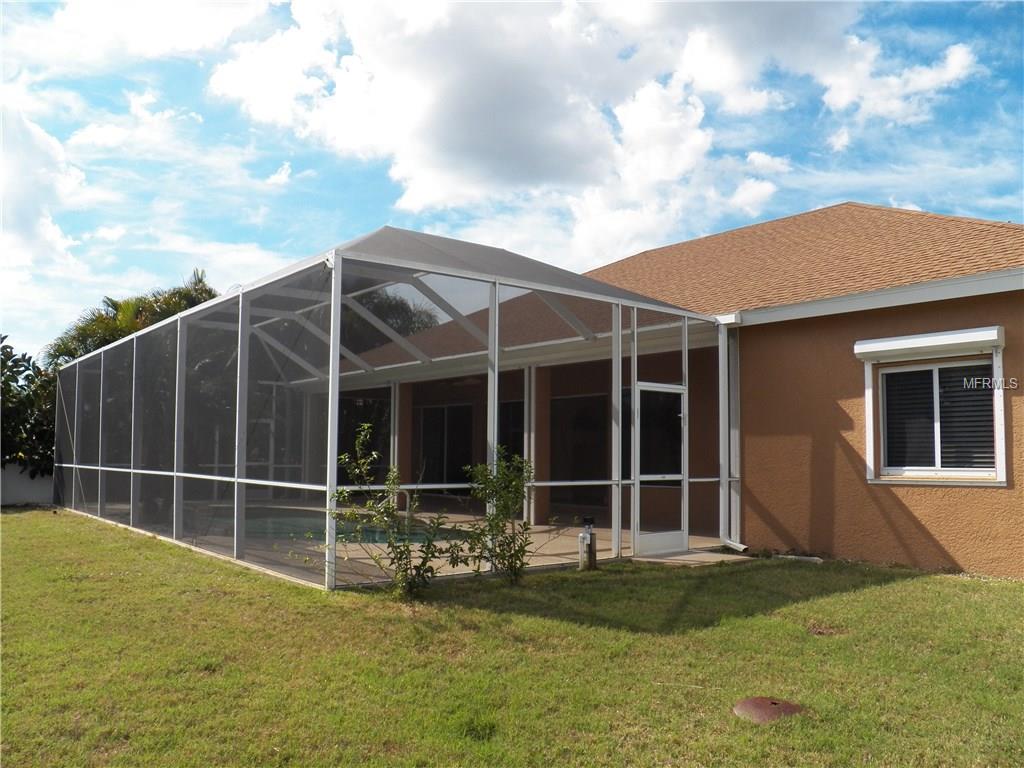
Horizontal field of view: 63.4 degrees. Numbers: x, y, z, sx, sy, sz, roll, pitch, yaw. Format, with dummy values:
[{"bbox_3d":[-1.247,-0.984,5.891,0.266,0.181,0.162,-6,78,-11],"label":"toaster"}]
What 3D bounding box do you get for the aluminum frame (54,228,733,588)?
[{"bbox_3d":[-3.809,0.357,15.280,5.910,4.210,14.710,4,-6,-37],"label":"aluminum frame"}]

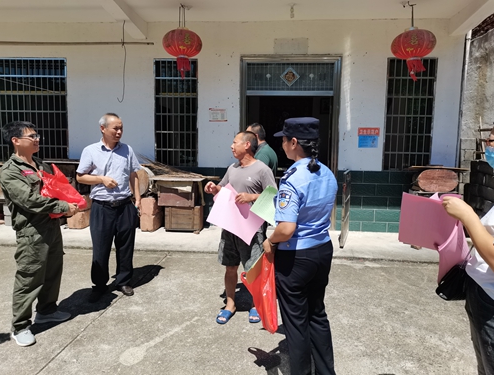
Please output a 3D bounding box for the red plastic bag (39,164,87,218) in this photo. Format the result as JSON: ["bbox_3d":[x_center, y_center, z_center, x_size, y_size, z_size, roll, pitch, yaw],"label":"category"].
[{"bbox_3d":[-1.417,0.036,2.901,0.360,0.400,0.250,2,6,5],"label":"red plastic bag"}]

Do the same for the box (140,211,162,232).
[{"bbox_3d":[-1.509,0.548,5.938,0.200,0.230,0.360,2,6,7],"label":"box"}]

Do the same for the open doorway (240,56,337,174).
[{"bbox_3d":[0.662,-0.683,6.007,1.550,2.720,0.220,2,6,5],"label":"open doorway"}]

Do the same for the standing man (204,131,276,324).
[{"bbox_3d":[-0.052,0.320,3.184,0.560,1.580,0.480,5,7,33],"label":"standing man"}]

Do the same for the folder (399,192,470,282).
[{"bbox_3d":[0.844,0.230,1.690,0.280,0.390,0.150,4,7,23],"label":"folder"}]

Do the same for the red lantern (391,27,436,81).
[{"bbox_3d":[2.201,-1.766,4.950,0.540,0.670,0.540,1,6,4],"label":"red lantern"}]

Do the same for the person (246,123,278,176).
[{"bbox_3d":[0.136,0.196,3.995,0.360,1.730,0.500,3,6,19],"label":"person"}]

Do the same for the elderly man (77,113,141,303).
[{"bbox_3d":[-1.295,0.180,3.611,0.600,1.730,0.420,-2,7,-22],"label":"elderly man"}]

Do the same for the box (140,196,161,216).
[{"bbox_3d":[-1.485,0.304,5.912,0.215,0.250,0.350,2,6,7],"label":"box"}]

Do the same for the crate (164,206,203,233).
[{"bbox_3d":[-0.961,0.482,5.875,0.520,0.370,0.330,2,6,5],"label":"crate"}]

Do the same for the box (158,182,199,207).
[{"bbox_3d":[-1.049,0.087,5.859,0.540,0.370,0.400,1,6,3],"label":"box"}]

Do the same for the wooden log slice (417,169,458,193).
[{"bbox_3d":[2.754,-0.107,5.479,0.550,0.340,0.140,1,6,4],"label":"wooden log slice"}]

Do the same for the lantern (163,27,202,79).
[{"bbox_3d":[-0.912,-1.890,5.309,0.560,0.710,0.560,2,6,5],"label":"lantern"}]

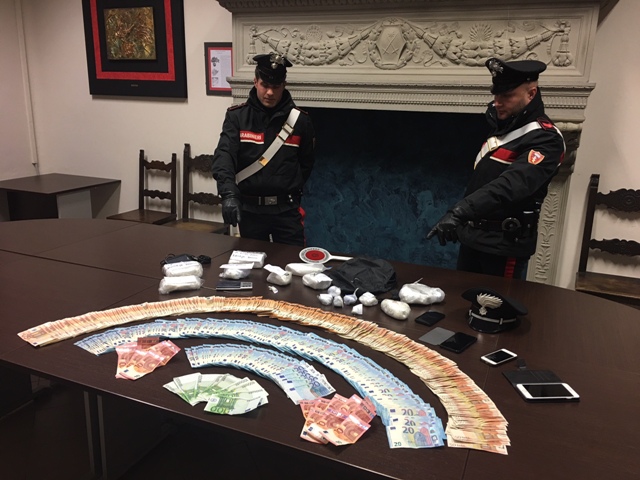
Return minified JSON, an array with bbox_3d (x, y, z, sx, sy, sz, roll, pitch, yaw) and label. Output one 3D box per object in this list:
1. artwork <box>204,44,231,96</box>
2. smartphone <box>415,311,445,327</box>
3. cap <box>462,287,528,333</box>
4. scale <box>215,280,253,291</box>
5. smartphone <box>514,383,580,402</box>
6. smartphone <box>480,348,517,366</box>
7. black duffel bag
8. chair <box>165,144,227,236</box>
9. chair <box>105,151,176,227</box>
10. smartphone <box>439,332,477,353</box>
[{"bbox_3d":[-0.789,-1.379,4.341,0.320,0.410,0.025,8,17,22],"label":"artwork"},{"bbox_3d":[0.428,0.308,2.087,0.068,0.010,0.130,13,19,37],"label":"smartphone"},{"bbox_3d":[0.666,0.264,2.049,0.255,0.128,0.250,-13,21,-43],"label":"cap"},{"bbox_3d":[-0.373,0.208,2.361,0.152,0.018,0.088,0,15,-7],"label":"scale"},{"bbox_3d":[0.672,0.451,1.582,0.158,0.013,0.079,0,15,-6],"label":"smartphone"},{"bbox_3d":[0.599,0.394,1.790,0.116,0.009,0.059,-9,19,-34],"label":"smartphone"},{"bbox_3d":[0.197,0.145,2.459,0.320,0.115,0.260,3,15,7],"label":"black duffel bag"},{"bbox_3d":[-1.072,-0.202,4.505,0.500,1.130,0.440,8,17,22],"label":"chair"},{"bbox_3d":[-1.567,-0.238,4.760,0.465,1.040,0.430,8,17,22],"label":"chair"},{"bbox_3d":[0.489,0.364,1.887,0.074,0.010,0.138,14,20,38],"label":"smartphone"}]

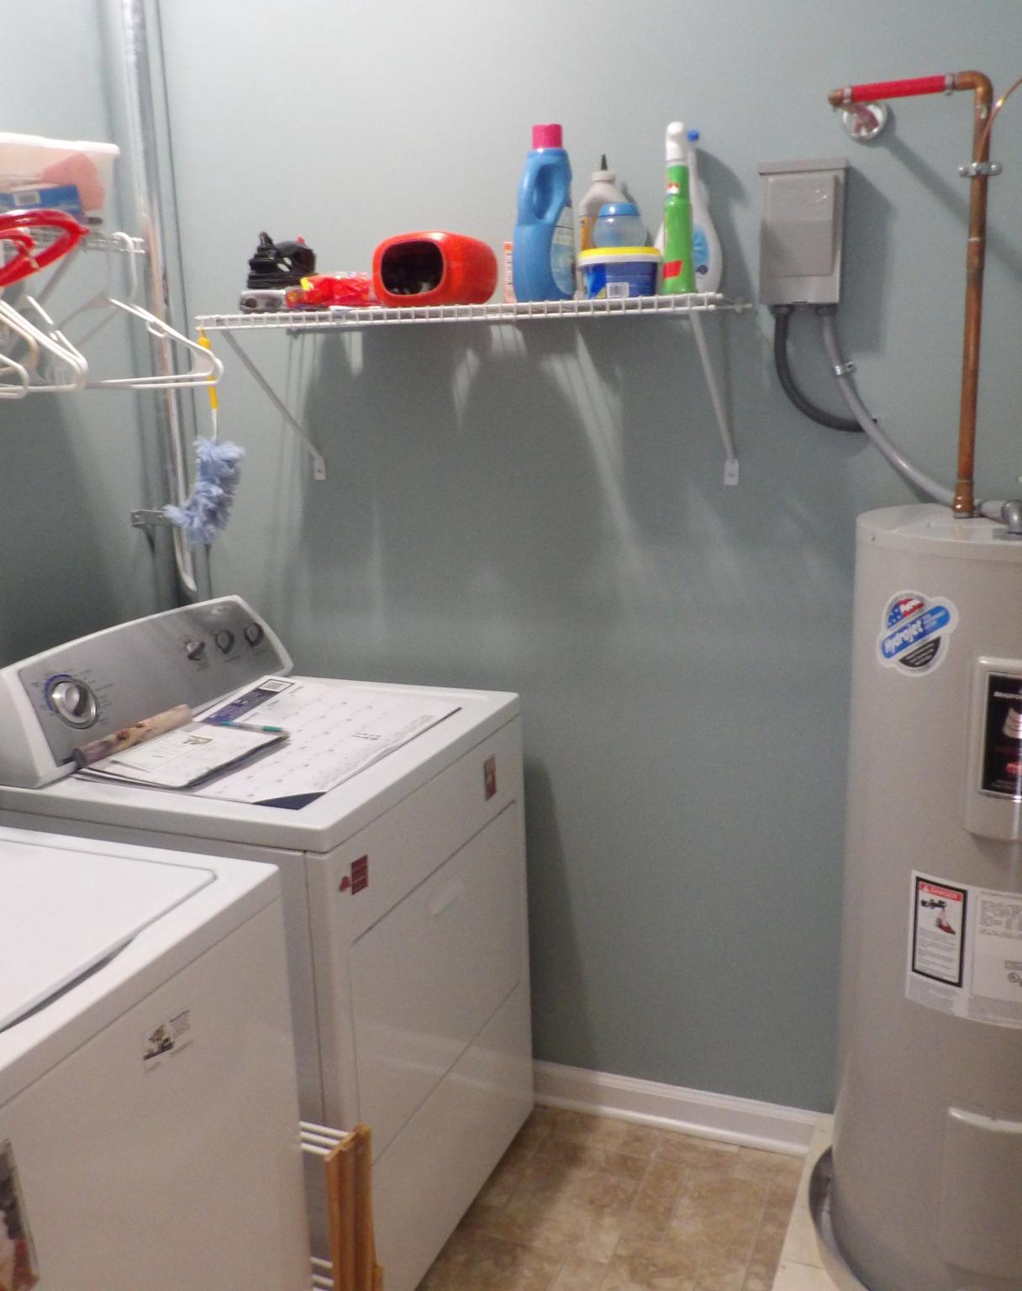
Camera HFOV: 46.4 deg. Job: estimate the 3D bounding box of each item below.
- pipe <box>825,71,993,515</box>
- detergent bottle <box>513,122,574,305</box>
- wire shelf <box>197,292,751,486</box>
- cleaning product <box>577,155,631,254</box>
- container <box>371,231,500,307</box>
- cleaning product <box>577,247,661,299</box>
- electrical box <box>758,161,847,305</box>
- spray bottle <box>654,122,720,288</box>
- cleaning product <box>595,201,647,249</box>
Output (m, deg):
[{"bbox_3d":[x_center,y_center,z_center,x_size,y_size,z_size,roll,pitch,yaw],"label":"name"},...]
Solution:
[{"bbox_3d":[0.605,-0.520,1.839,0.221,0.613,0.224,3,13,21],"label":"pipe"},{"bbox_3d":[0.053,-0.689,1.917,0.080,0.277,0.115,5,13,26],"label":"detergent bottle"},{"bbox_3d":[-0.064,-0.428,2.107,0.917,0.313,0.326,3,13,21],"label":"wire shelf"},{"bbox_3d":[0.157,-0.693,2.002,0.090,0.246,0.065,2,12,16],"label":"cleaning product"},{"bbox_3d":[-0.128,-0.634,2.027,0.160,0.131,0.170,6,14,30],"label":"container"},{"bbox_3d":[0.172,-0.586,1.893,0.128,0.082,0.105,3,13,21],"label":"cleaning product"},{"bbox_3d":[0.481,-0.675,1.972,0.130,0.220,0.085,3,13,21],"label":"electrical box"},{"bbox_3d":[0.295,-0.708,1.973,0.108,0.278,0.088,-3,12,-8],"label":"spray bottle"},{"bbox_3d":[0.171,-0.660,1.877,0.085,0.068,0.085,-1,12,0],"label":"cleaning product"}]

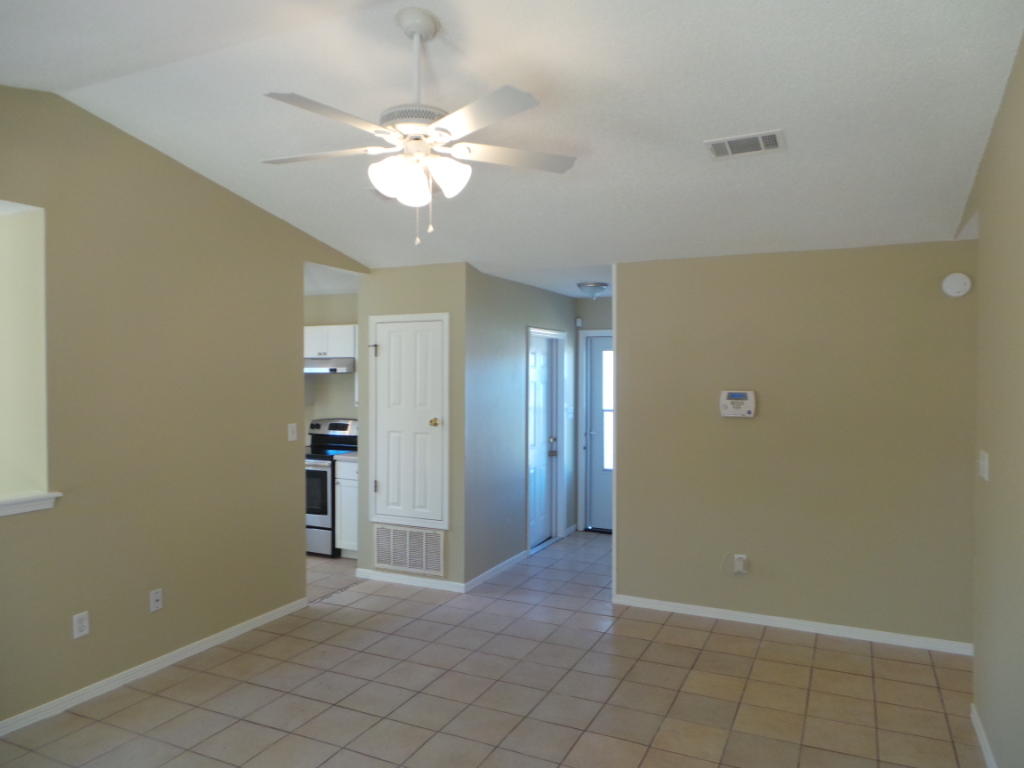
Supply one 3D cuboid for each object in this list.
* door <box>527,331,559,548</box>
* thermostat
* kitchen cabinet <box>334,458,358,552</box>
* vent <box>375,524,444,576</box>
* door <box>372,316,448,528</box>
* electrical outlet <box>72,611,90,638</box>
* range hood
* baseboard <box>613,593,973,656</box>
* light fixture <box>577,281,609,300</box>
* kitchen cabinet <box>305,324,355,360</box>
[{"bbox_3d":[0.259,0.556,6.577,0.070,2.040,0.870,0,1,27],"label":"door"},{"bbox_3d":[1.494,0.136,4.501,0.207,0.168,0.040,0,1,27],"label":"thermostat"},{"bbox_3d":[-1.219,1.118,6.225,0.490,0.840,0.600,0,1,27],"label":"kitchen cabinet"},{"bbox_3d":[-0.819,1.306,5.352,0.650,0.330,0.020,0,1,27],"label":"vent"},{"bbox_3d":[-0.817,0.284,5.341,0.735,1.640,0.045,0,1,27],"label":"door"},{"bbox_3d":[-2.162,1.212,3.418,0.010,0.116,0.075,0,1,27],"label":"electrical outlet"},{"bbox_3d":[-1.744,-0.171,6.542,0.765,0.145,0.460,0,1,27],"label":"range hood"},{"bbox_3d":[1.716,1.551,4.441,2.173,0.068,0.015,0,1,25],"label":"baseboard"},{"bbox_3d":[0.704,-0.814,5.996,0.280,0.145,0.280,0,1,0],"label":"light fixture"},{"bbox_3d":[-1.713,-0.397,6.602,0.765,0.305,0.320,0,1,27],"label":"kitchen cabinet"}]

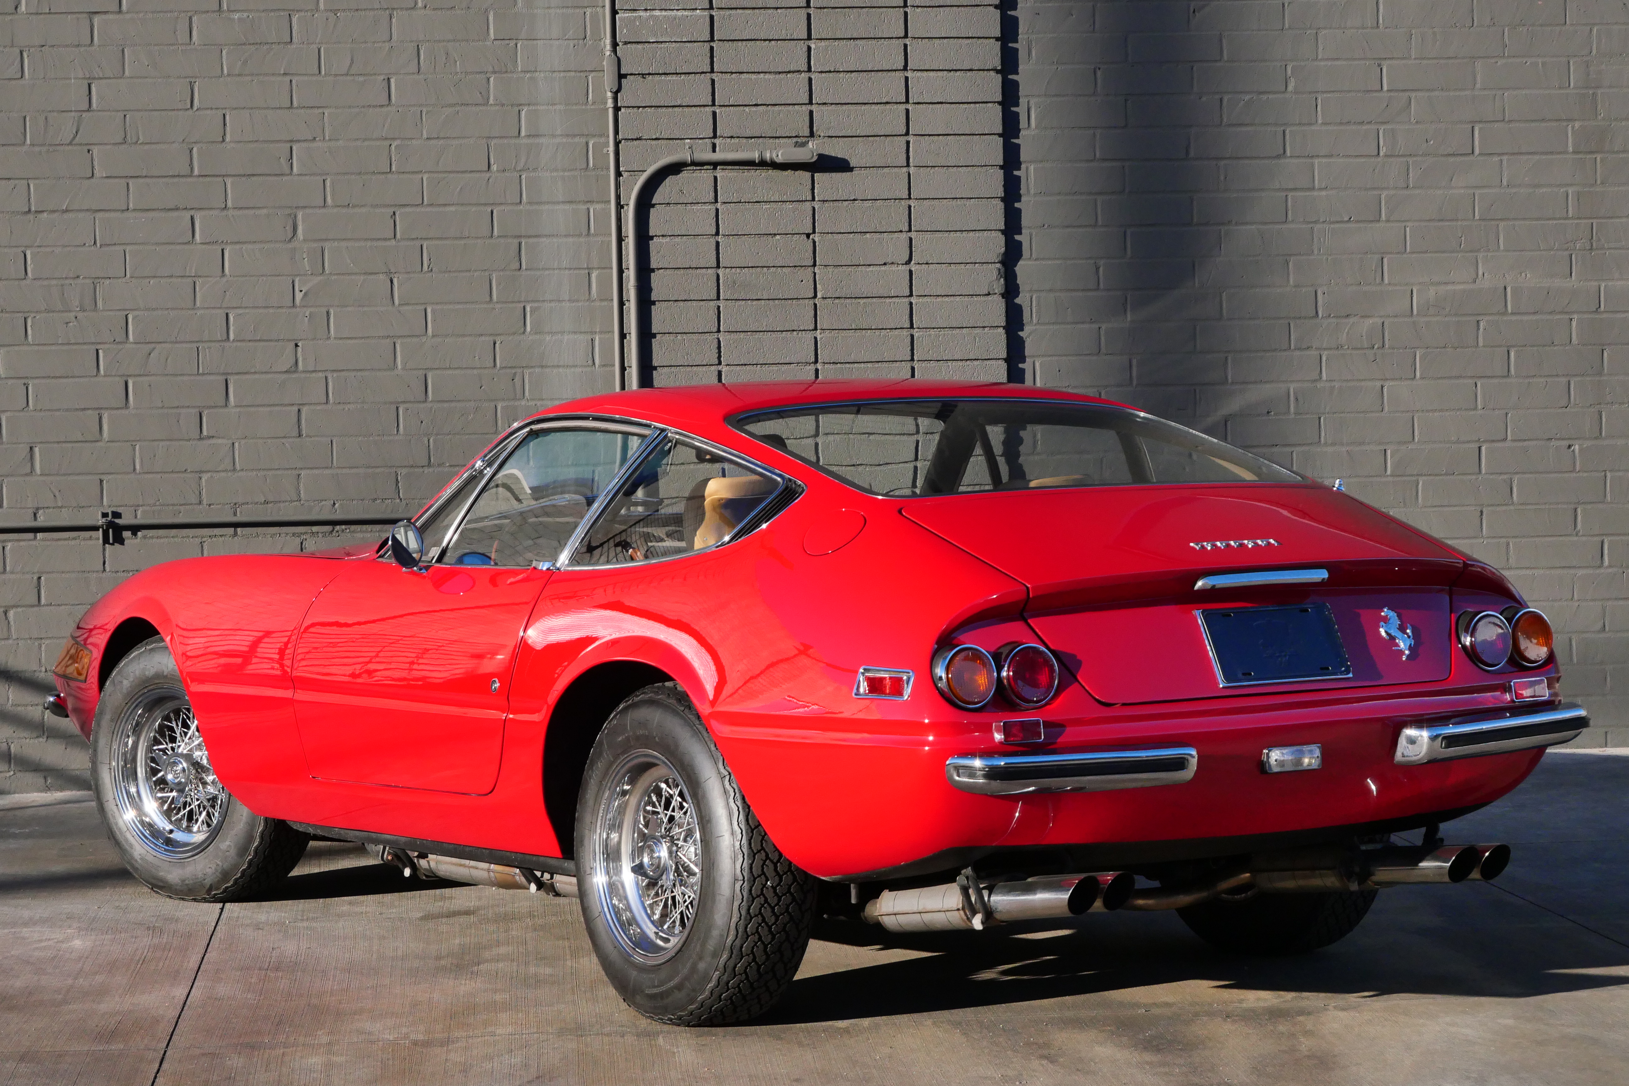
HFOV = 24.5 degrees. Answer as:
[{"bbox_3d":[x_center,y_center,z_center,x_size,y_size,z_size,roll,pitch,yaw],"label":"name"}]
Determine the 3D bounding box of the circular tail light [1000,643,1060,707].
[{"bbox_3d":[0.377,0.235,6.751,0.114,0.114,0.055,-3,3,-32],"label":"circular tail light"}]

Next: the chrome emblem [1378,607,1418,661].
[{"bbox_3d":[1.103,0.170,7.107,0.082,0.112,0.012,-2,-24,-32],"label":"chrome emblem"}]

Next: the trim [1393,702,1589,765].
[{"bbox_3d":[1.325,0.373,7.242,0.492,0.073,0.124,-3,3,-38],"label":"trim"}]

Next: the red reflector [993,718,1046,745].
[{"bbox_3d":[0.362,0.334,6.677,0.091,0.046,0.040,-3,3,-32],"label":"red reflector"}]

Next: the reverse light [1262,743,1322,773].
[{"bbox_3d":[0.877,0.395,6.896,0.122,0.050,0.032,-2,2,-32],"label":"reverse light"}]

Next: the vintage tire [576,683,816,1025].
[{"bbox_3d":[-0.242,0.611,7.451,0.209,0.662,0.672,-3,3,-32],"label":"vintage tire"}]

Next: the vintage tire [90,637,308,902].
[{"bbox_3d":[-1.538,0.562,9.457,0.672,0.662,0.209,0,3,38],"label":"vintage tire"}]

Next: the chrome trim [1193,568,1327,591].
[{"bbox_3d":[0.828,0.067,6.969,0.285,0.030,0.040,-2,2,-32],"label":"chrome trim"}]

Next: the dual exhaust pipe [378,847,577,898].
[{"bbox_3d":[-0.734,0.738,8.707,0.199,0.119,1.095,-3,3,-32],"label":"dual exhaust pipe"}]

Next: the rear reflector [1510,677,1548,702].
[{"bbox_3d":[1.371,0.286,7.242,0.087,0.042,0.032,-2,2,-32],"label":"rear reflector"}]

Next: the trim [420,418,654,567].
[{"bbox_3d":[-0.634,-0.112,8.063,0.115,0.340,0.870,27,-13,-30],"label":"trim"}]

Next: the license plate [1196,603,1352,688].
[{"bbox_3d":[0.860,0.191,7.013,0.310,0.156,0.020,-3,-22,-32],"label":"license plate"}]

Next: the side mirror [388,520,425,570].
[{"bbox_3d":[-0.918,0.002,8.402,0.104,0.117,0.055,-3,3,-42],"label":"side mirror"}]

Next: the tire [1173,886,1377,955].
[{"bbox_3d":[0.938,0.554,8.135,0.215,0.665,0.665,-2,2,-32],"label":"tire"}]

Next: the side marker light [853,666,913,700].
[{"bbox_3d":[0.125,0.249,6.585,0.022,0.054,0.138,21,-13,-38],"label":"side marker light"}]

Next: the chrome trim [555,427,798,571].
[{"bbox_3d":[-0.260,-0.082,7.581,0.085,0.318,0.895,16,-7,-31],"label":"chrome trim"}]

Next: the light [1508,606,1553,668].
[{"bbox_3d":[1.400,0.186,7.401,0.114,0.114,0.055,-3,3,-32],"label":"light"}]

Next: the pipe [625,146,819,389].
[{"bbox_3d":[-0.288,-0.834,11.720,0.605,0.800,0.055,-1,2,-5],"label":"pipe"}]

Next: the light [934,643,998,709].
[{"bbox_3d":[0.261,0.234,6.635,0.113,0.113,0.060,-2,2,-32],"label":"light"}]

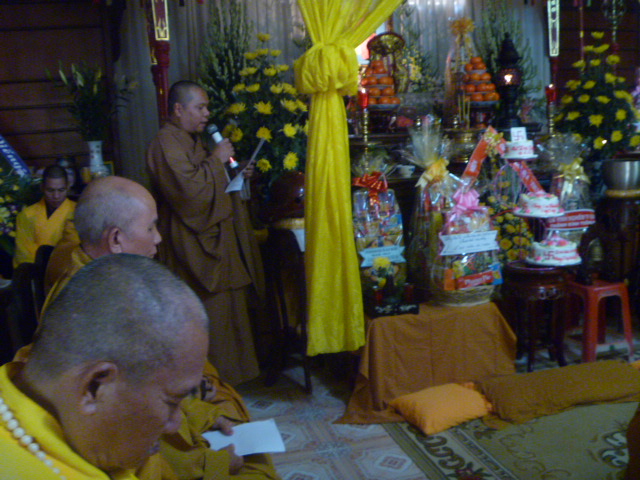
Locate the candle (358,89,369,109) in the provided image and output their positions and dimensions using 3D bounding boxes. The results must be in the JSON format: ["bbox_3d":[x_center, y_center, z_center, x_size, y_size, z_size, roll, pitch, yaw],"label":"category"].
[{"bbox_3d":[0.271,-0.881,4.030,0.060,0.125,0.060,-4,10,1],"label":"candle"}]

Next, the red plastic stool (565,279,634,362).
[{"bbox_3d":[1.578,0.444,3.704,0.300,0.450,0.300,-6,10,-14],"label":"red plastic stool"}]

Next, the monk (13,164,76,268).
[{"bbox_3d":[-1.641,0.188,4.026,0.520,1.260,0.620,-7,11,-18],"label":"monk"}]

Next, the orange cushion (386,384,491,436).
[{"bbox_3d":[0.584,0.787,3.092,0.390,0.120,0.350,-8,11,-24],"label":"orange cushion"}]

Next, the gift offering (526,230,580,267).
[{"bbox_3d":[1.310,0.038,3.638,0.295,0.165,0.295,-6,10,-14],"label":"gift offering"}]

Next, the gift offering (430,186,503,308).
[{"bbox_3d":[0.728,0.026,3.284,0.330,0.560,0.270,-6,10,-14],"label":"gift offering"}]

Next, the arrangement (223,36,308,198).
[{"bbox_3d":[-0.359,-0.732,4.030,0.550,1.040,0.480,-6,10,-14],"label":"arrangement"}]

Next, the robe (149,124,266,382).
[{"bbox_3d":[-0.592,-0.006,3.527,0.460,1.680,0.480,0,11,20],"label":"robe"}]

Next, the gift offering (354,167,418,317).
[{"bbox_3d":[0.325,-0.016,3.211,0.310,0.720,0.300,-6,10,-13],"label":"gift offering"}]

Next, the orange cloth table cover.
[{"bbox_3d":[0.518,0.564,3.326,0.920,0.485,0.520,-6,10,-12],"label":"orange cloth table cover"}]

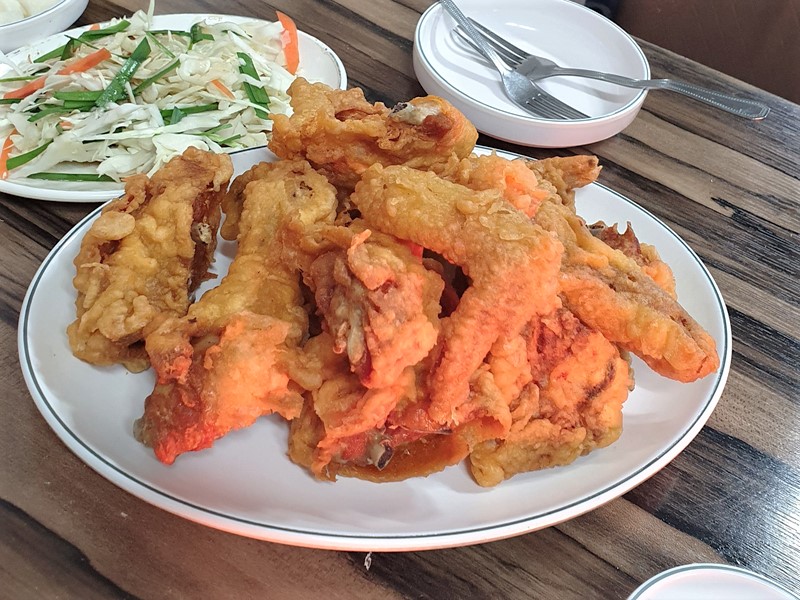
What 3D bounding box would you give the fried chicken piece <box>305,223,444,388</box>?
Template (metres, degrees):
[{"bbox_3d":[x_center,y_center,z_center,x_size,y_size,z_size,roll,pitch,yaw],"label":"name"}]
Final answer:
[{"bbox_3d":[-0.009,0.002,0.223,0.053,0.043,0.054,7,54,0],"label":"fried chicken piece"}]

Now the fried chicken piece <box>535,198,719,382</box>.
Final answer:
[{"bbox_3d":[0.094,-0.004,0.252,0.094,0.034,0.038,36,57,0],"label":"fried chicken piece"}]

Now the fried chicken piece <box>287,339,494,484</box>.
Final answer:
[{"bbox_3d":[-0.003,0.037,0.224,0.080,0.038,0.054,0,54,-5],"label":"fried chicken piece"}]

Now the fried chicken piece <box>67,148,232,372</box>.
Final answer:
[{"bbox_3d":[-0.101,-0.020,0.252,0.048,0.044,0.100,13,54,5],"label":"fried chicken piece"}]

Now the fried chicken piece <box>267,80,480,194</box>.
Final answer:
[{"bbox_3d":[-0.012,-0.073,0.272,0.092,0.044,0.047,7,54,0],"label":"fried chicken piece"}]

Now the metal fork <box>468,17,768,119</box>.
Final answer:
[{"bbox_3d":[0.127,-0.146,0.379,0.203,0.018,0.026,23,55,17],"label":"metal fork"}]

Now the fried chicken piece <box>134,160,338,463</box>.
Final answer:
[{"bbox_3d":[-0.058,0.002,0.236,0.053,0.044,0.120,19,70,9],"label":"fried chicken piece"}]

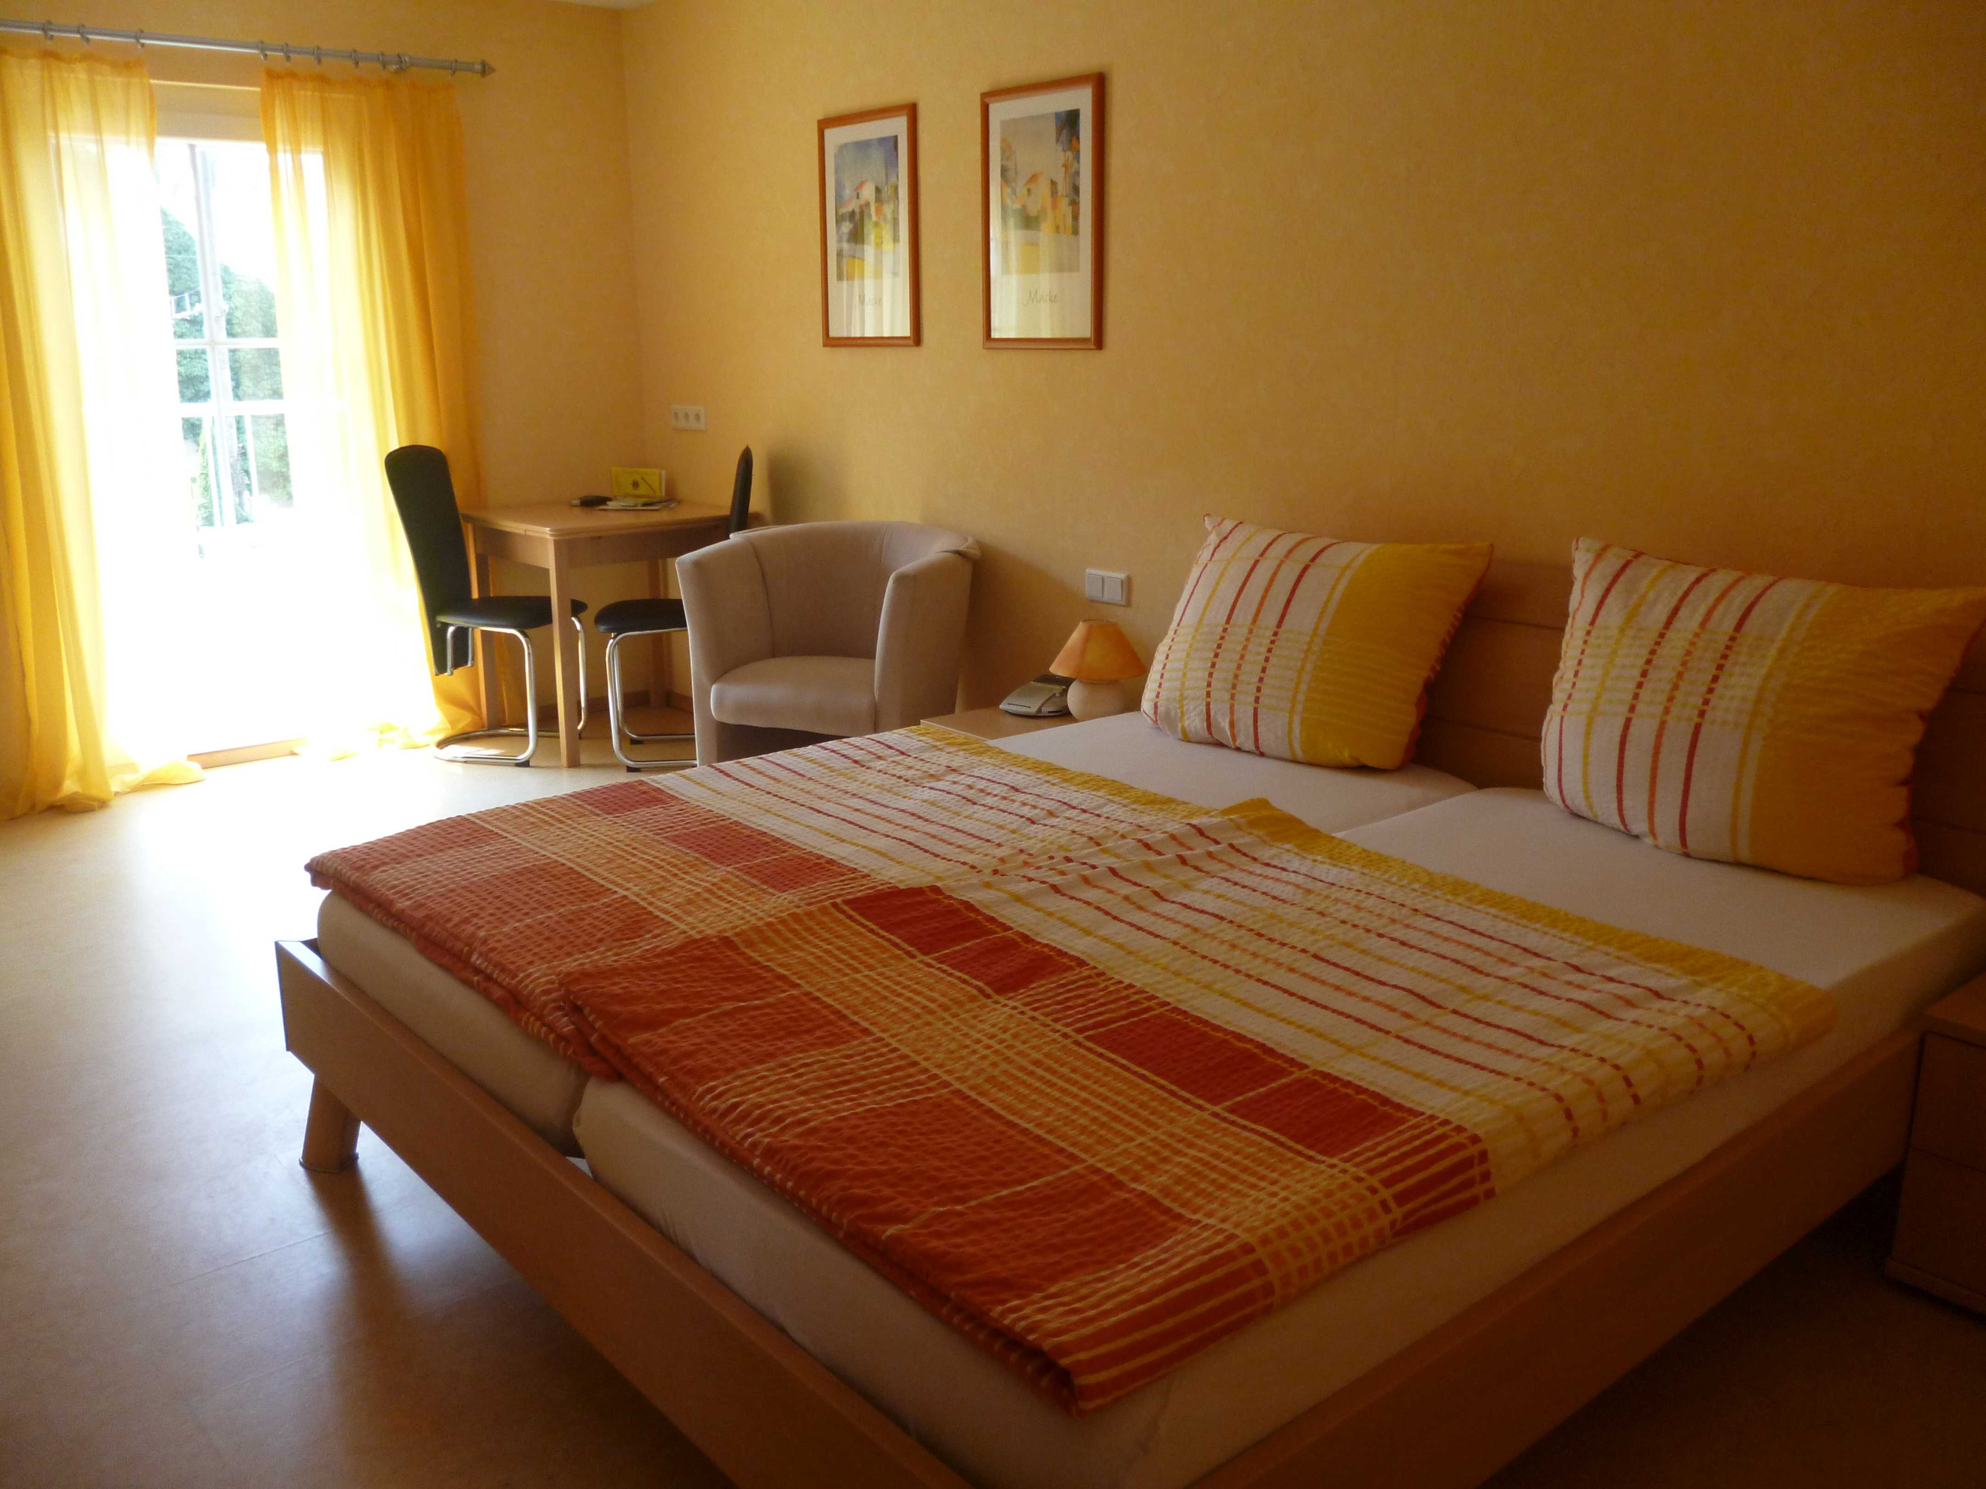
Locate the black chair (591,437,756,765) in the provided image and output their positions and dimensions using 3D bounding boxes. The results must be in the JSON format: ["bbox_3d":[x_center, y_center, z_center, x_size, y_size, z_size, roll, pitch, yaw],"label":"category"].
[{"bbox_3d":[-1.026,-0.448,5.146,0.570,0.997,0.420,-2,14,-6],"label":"black chair"}]

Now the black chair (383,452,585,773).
[{"bbox_3d":[-1.599,-0.466,5.226,0.580,0.997,0.420,3,14,13],"label":"black chair"}]

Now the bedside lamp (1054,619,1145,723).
[{"bbox_3d":[0.262,-0.172,3.882,0.236,0.255,0.236,0,14,0],"label":"bedside lamp"}]

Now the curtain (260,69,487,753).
[{"bbox_3d":[-1.948,-1.020,5.153,0.680,2.110,0.150,-11,17,-39],"label":"curtain"}]

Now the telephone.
[{"bbox_3d":[0.122,-0.122,4.041,0.170,0.085,0.205,11,17,38],"label":"telephone"}]

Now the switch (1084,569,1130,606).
[{"bbox_3d":[0.290,-0.403,4.120,0.014,0.081,0.153,-11,17,-39],"label":"switch"}]

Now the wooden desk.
[{"bbox_3d":[-1.281,-0.396,5.442,0.720,0.755,0.720,-11,17,-39],"label":"wooden desk"}]

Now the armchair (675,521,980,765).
[{"bbox_3d":[-0.388,-0.179,4.459,0.700,0.790,0.660,6,15,23],"label":"armchair"}]

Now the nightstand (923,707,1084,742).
[{"bbox_3d":[0.135,0.137,3.986,0.450,0.393,0.430,-11,17,-39],"label":"nightstand"}]

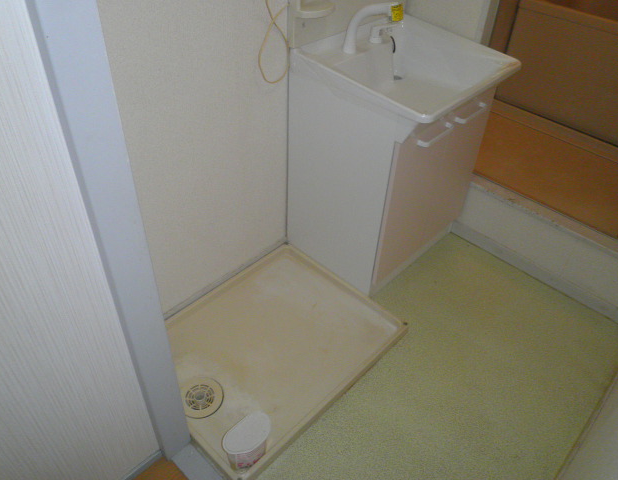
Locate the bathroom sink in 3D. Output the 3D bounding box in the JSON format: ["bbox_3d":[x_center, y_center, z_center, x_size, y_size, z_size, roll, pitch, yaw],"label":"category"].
[{"bbox_3d":[0.341,-0.567,1.666,0.535,0.190,0.605,33,49,31],"label":"bathroom sink"}]

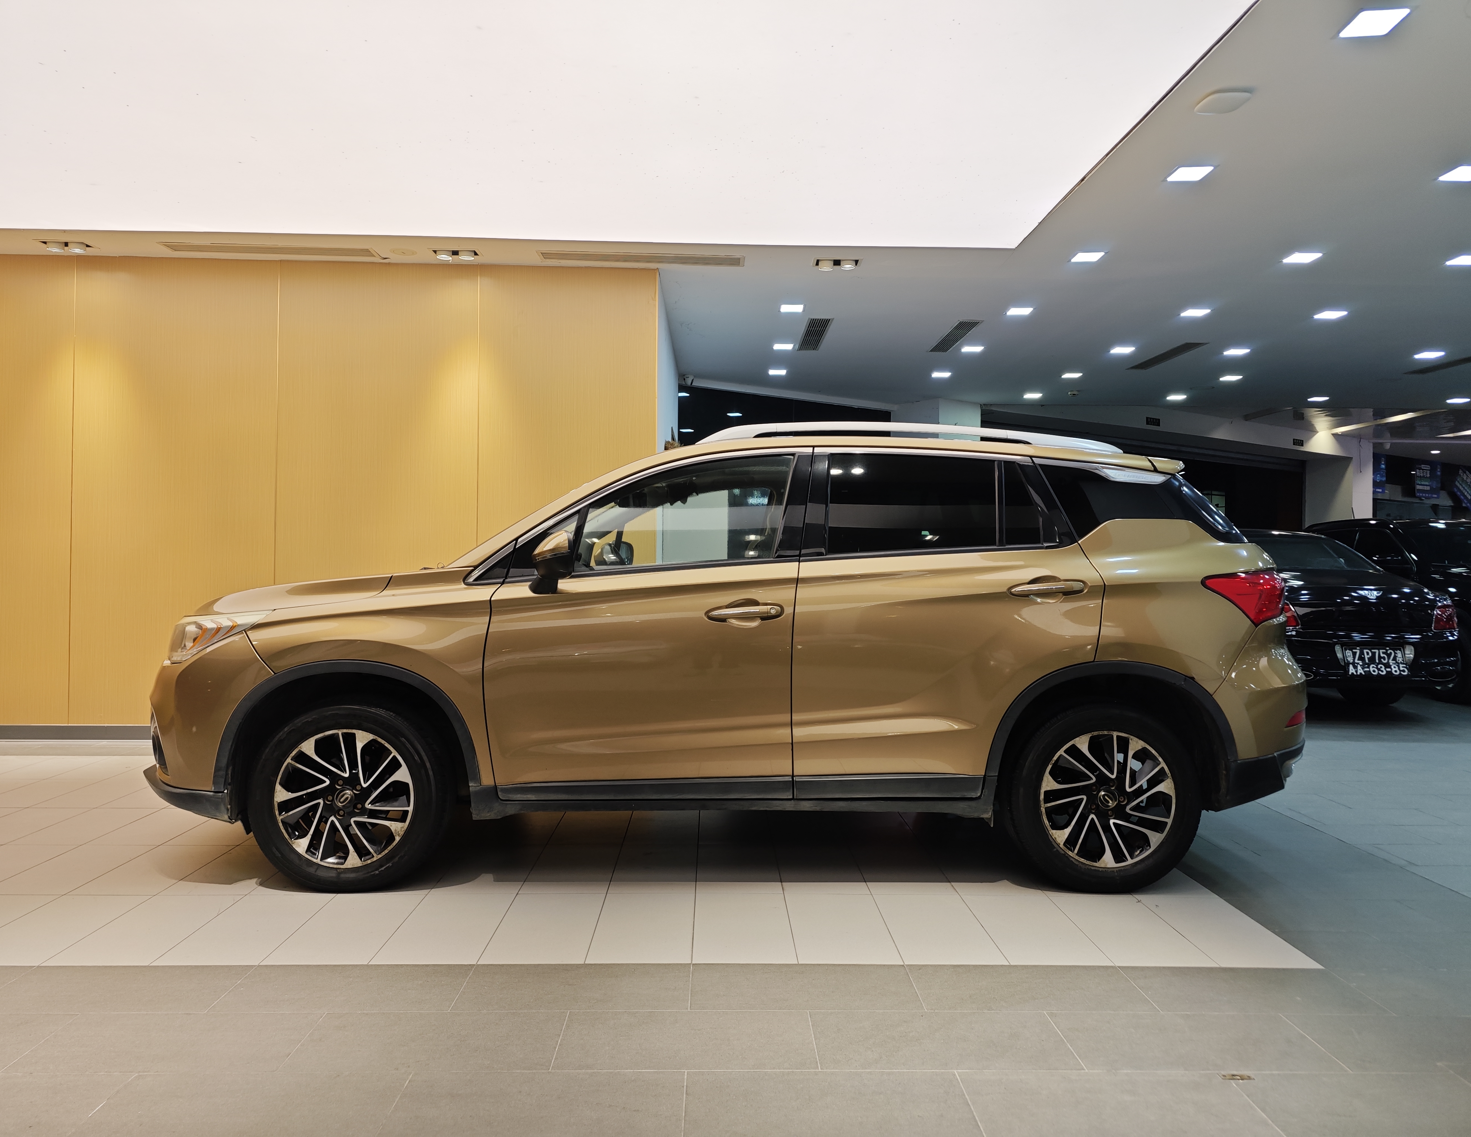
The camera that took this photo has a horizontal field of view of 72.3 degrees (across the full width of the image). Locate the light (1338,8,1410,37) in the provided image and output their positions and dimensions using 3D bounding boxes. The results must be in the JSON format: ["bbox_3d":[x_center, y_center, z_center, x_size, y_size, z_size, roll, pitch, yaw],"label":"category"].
[{"bbox_3d":[2.189,-1.886,3.450,0.170,0.040,0.170,1,0,-1],"label":"light"}]

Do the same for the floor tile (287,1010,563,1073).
[{"bbox_3d":[-0.719,1.125,2.389,0.600,0.012,0.300,1,0,-1],"label":"floor tile"}]

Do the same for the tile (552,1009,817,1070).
[{"bbox_3d":[-0.113,1.131,2.403,0.600,0.012,0.300,1,0,-1],"label":"tile"}]

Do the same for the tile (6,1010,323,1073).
[{"bbox_3d":[-1.325,1.118,2.377,0.600,0.012,0.300,1,0,-1],"label":"tile"}]

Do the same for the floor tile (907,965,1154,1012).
[{"bbox_3d":[0.789,1.139,2.724,0.606,0.012,0.303,1,0,-1],"label":"floor tile"}]

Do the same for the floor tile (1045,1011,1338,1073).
[{"bbox_3d":[1.099,1.142,2.429,0.606,0.012,0.303,1,0,-1],"label":"floor tile"}]

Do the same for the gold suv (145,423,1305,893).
[{"bbox_3d":[-0.015,0.276,4.391,4.500,1.690,1.880,1,0,-1],"label":"gold suv"}]

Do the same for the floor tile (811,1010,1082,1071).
[{"bbox_3d":[0.494,1.136,2.414,0.606,0.012,0.303,1,0,-1],"label":"floor tile"}]

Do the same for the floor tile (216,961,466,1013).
[{"bbox_3d":[-1.028,1.121,2.680,0.606,0.012,0.303,1,0,-1],"label":"floor tile"}]

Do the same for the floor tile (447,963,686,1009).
[{"bbox_3d":[-0.422,1.127,2.695,0.606,0.012,0.303,1,0,-1],"label":"floor tile"}]

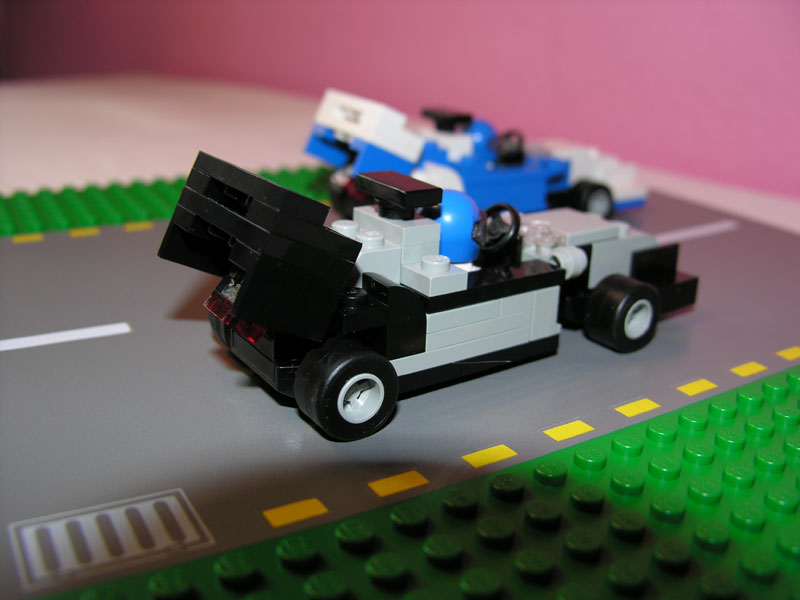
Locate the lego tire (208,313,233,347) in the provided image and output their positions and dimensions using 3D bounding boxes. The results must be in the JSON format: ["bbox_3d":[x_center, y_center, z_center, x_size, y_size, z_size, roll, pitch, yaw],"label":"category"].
[{"bbox_3d":[-0.026,0.005,0.151,0.014,0.014,0.009,-11,23,-32],"label":"lego tire"}]

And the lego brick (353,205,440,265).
[{"bbox_3d":[-0.001,-0.012,0.143,0.008,0.007,0.016,-11,23,-32],"label":"lego brick"}]

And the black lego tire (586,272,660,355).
[{"bbox_3d":[0.045,0.003,0.163,0.014,0.014,0.009,-11,23,-32],"label":"black lego tire"}]

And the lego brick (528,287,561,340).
[{"bbox_3d":[0.025,0.001,0.151,0.008,0.010,0.008,-11,23,-32],"label":"lego brick"}]

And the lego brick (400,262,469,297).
[{"bbox_3d":[0.006,-0.004,0.135,0.008,0.003,0.008,-11,23,-32],"label":"lego brick"}]

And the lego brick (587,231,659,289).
[{"bbox_3d":[0.043,-0.010,0.176,0.021,0.010,0.016,-11,23,-32],"label":"lego brick"}]

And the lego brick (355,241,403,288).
[{"bbox_3d":[-0.008,-0.007,0.140,0.008,0.008,0.016,-11,23,-32],"label":"lego brick"}]

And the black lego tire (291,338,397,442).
[{"bbox_3d":[-0.008,0.014,0.127,0.014,0.014,0.009,-11,23,-32],"label":"black lego tire"}]

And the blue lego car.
[{"bbox_3d":[0.027,-0.044,0.249,0.109,0.042,0.042,-9,22,-28],"label":"blue lego car"}]

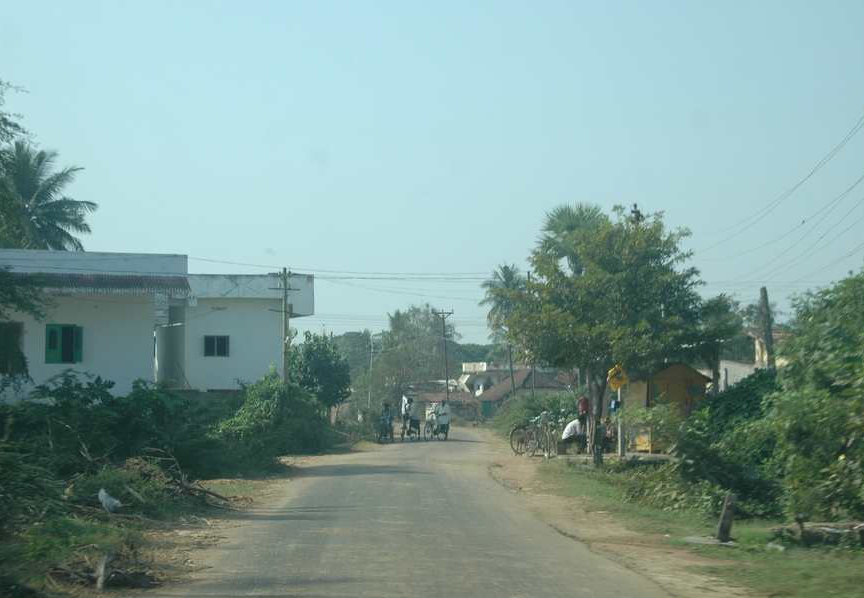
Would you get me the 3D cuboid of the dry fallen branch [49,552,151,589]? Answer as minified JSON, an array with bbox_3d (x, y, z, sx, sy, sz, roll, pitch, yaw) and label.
[{"bbox_3d":[-2.470,2.043,14.600,0.850,0.280,0.550,0,-3,0],"label":"dry fallen branch"}]

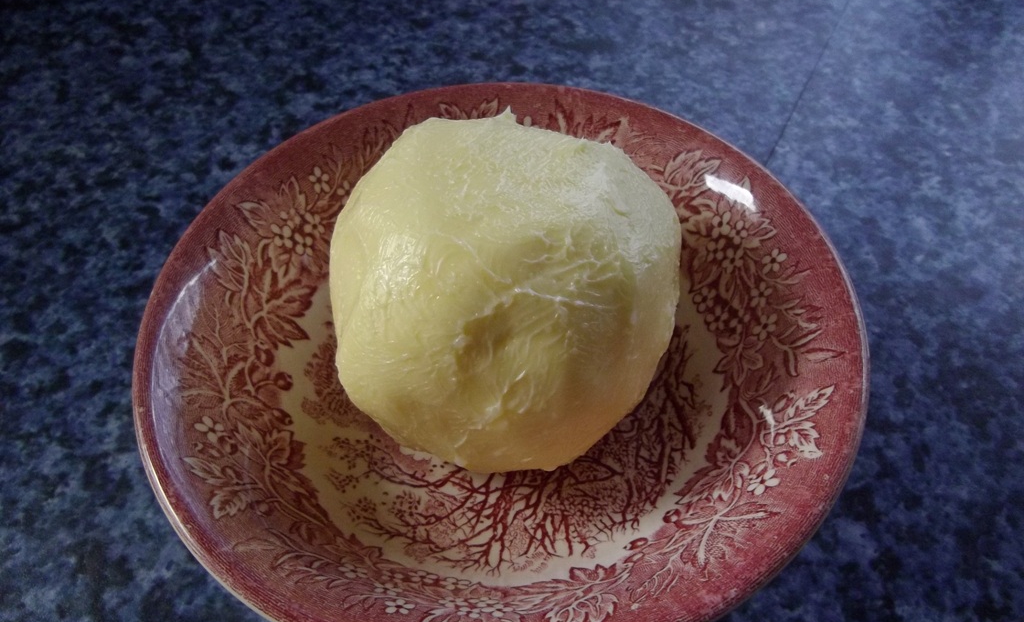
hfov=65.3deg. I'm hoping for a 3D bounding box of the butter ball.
[{"bbox_3d":[-0.002,-0.004,0.194,0.084,0.080,0.085,0,52,0],"label":"butter ball"}]

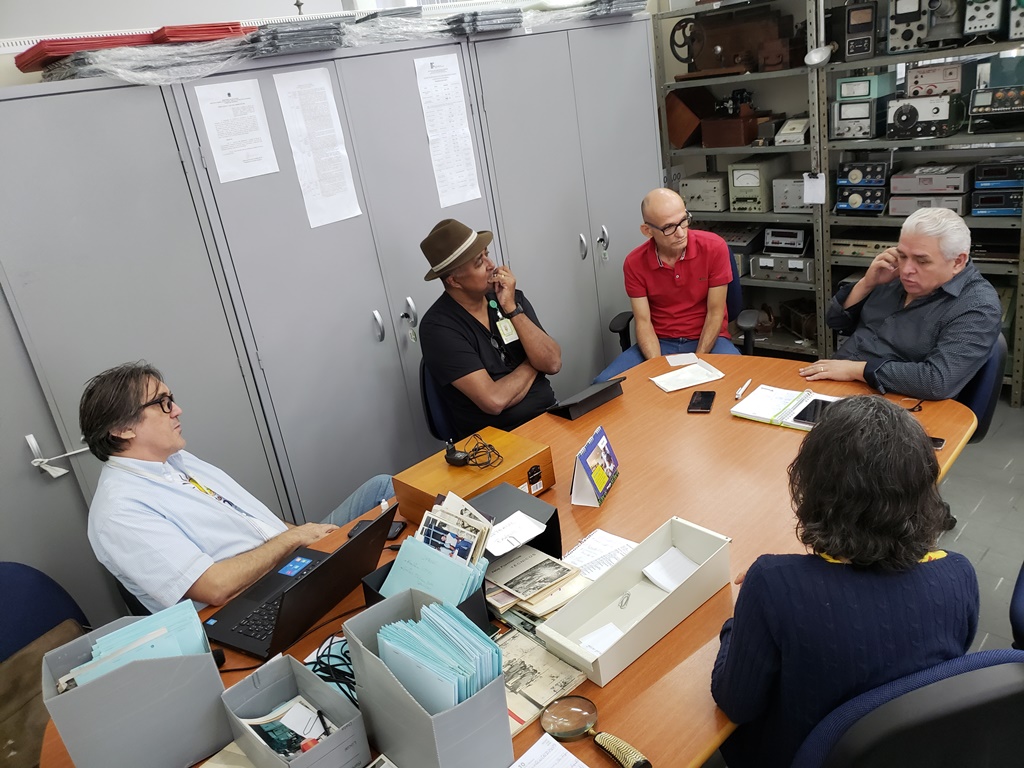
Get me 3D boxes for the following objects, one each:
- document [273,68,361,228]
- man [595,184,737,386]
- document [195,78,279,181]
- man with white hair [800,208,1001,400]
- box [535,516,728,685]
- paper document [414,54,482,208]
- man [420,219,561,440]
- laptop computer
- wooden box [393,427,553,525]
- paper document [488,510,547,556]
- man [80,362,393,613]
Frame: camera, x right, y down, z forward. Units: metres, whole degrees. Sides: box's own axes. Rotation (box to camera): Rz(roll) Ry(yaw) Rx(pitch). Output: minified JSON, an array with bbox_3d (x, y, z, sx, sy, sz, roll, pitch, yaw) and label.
[{"bbox_3d":[-0.679,-0.833,2.726,0.211,0.513,0.005,-25,26,-35],"label":"document"},{"bbox_3d":[0.662,-0.154,3.287,0.620,1.330,0.700,0,23,23],"label":"man"},{"bbox_3d":[-0.897,-0.833,2.533,0.210,0.297,0.004,-25,26,-35],"label":"document"},{"bbox_3d":[1.175,0.102,2.458,0.760,1.230,0.540,-15,22,-14],"label":"man with white hair"},{"bbox_3d":[0.260,0.431,1.560,0.430,0.102,0.153,-25,26,-35],"label":"box"},{"bbox_3d":[-0.246,-1.001,3.059,0.213,0.558,0.008,-27,27,-37],"label":"paper document"},{"bbox_3d":[0.076,0.092,2.744,0.760,1.370,0.530,1,24,24],"label":"man"},{"bbox_3d":[-0.484,0.418,1.732,0.385,0.230,0.328,6,26,35],"label":"laptop computer"},{"bbox_3d":[-0.099,0.266,2.123,0.354,0.117,0.259,-26,26,-37],"label":"wooden box"},{"bbox_3d":[-0.006,0.321,1.650,0.148,0.012,0.105,-27,27,-37],"label":"paper document"},{"bbox_3d":[-0.635,0.473,2.236,0.900,1.260,0.600,-22,25,-28],"label":"man"}]

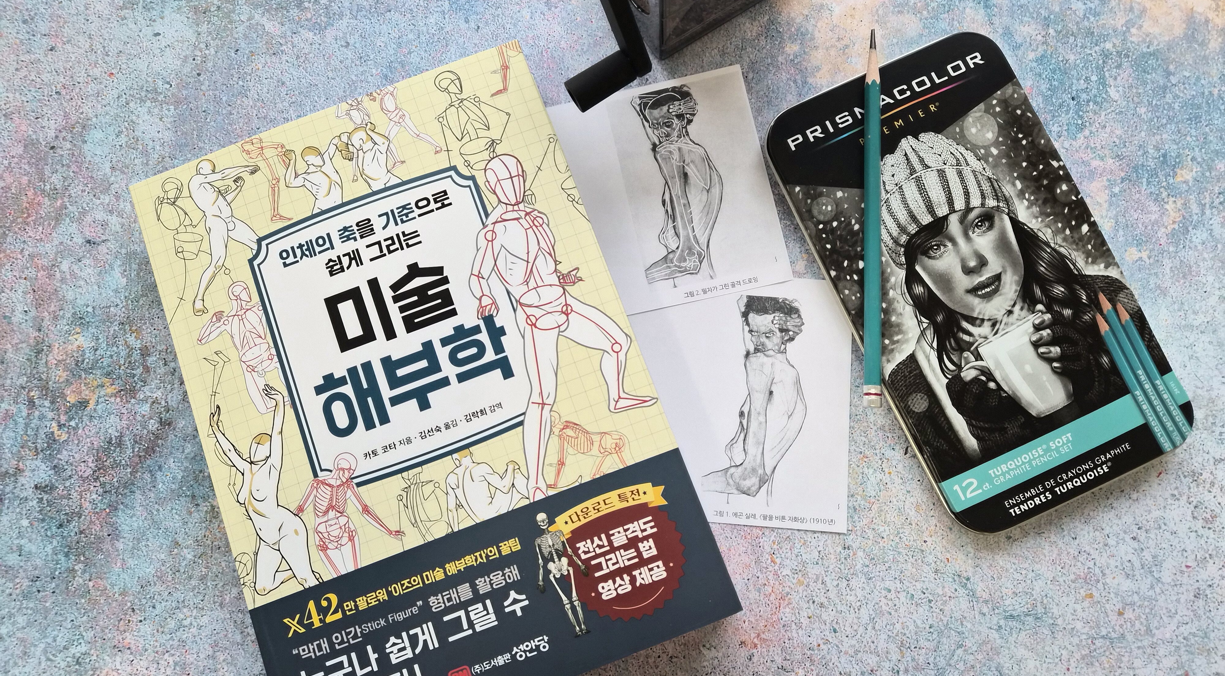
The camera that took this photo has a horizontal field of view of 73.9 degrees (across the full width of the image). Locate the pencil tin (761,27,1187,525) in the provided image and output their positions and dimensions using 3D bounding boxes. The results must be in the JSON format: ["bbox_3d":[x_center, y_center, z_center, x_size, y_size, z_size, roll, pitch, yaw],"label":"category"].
[{"bbox_3d":[0.151,-0.027,0.343,0.106,0.015,0.193,-24,80,-1],"label":"pencil tin"}]

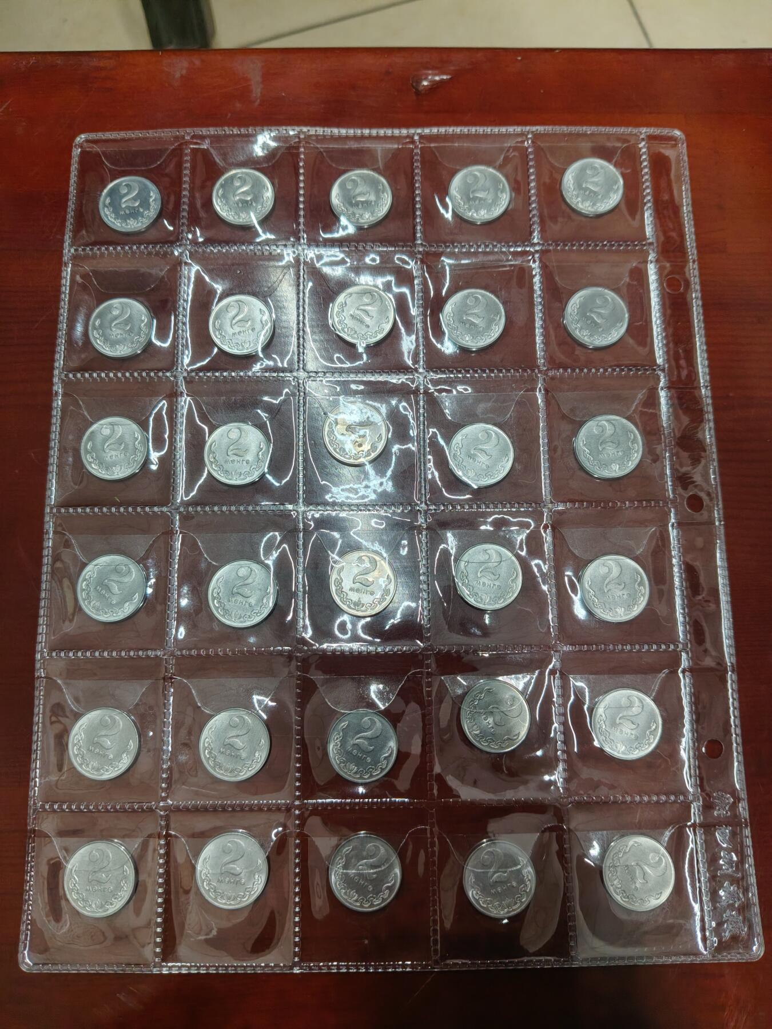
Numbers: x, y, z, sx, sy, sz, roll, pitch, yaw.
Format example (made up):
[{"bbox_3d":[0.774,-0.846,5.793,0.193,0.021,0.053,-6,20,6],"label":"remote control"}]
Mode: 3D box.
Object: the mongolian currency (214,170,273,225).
[{"bbox_3d":[-0.045,-0.100,0.244,0.020,0.001,0.020,-1,80,0],"label":"mongolian currency"}]

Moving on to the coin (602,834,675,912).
[{"bbox_3d":[0.069,0.098,0.213,0.020,0.002,0.020,-1,80,0],"label":"coin"}]

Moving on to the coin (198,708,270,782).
[{"bbox_3d":[-0.042,0.064,0.216,0.020,0.002,0.020,0,80,0],"label":"coin"}]

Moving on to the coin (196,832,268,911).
[{"bbox_3d":[-0.042,0.097,0.210,0.020,0.002,0.020,0,80,0],"label":"coin"}]

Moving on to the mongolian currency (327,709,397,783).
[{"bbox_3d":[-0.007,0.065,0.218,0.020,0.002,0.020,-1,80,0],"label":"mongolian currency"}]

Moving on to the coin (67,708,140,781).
[{"bbox_3d":[-0.079,0.064,0.216,0.020,0.002,0.020,0,80,0],"label":"coin"}]

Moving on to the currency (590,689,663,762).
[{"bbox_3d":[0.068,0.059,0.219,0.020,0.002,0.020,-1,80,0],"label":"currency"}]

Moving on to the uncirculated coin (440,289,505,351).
[{"bbox_3d":[0.027,-0.060,0.238,0.020,0.002,0.020,0,80,0],"label":"uncirculated coin"}]

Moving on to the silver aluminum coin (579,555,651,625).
[{"bbox_3d":[0.066,0.021,0.223,0.020,0.001,0.020,-1,80,0],"label":"silver aluminum coin"}]

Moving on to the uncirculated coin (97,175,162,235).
[{"bbox_3d":[-0.080,-0.098,0.244,0.020,0.001,0.020,-1,80,0],"label":"uncirculated coin"}]

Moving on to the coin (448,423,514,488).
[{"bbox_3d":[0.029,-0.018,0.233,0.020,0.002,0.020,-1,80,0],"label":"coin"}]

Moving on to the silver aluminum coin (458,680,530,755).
[{"bbox_3d":[0.031,0.057,0.220,0.020,0.002,0.020,-1,80,0],"label":"silver aluminum coin"}]

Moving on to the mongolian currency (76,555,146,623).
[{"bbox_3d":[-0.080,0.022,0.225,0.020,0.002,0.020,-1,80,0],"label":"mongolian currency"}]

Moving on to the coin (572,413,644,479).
[{"bbox_3d":[0.066,-0.020,0.231,0.020,0.001,0.020,-1,80,0],"label":"coin"}]

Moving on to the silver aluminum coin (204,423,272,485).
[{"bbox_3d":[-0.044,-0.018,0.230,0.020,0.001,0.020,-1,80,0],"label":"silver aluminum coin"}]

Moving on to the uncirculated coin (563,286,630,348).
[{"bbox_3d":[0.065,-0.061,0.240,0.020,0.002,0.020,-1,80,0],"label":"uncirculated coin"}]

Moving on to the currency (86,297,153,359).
[{"bbox_3d":[-0.082,-0.057,0.237,0.020,0.002,0.020,0,80,0],"label":"currency"}]

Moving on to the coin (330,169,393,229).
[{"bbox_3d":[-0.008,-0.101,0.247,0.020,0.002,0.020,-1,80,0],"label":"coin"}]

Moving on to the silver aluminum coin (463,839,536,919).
[{"bbox_3d":[0.031,0.099,0.210,0.020,0.001,0.020,-1,80,0],"label":"silver aluminum coin"}]

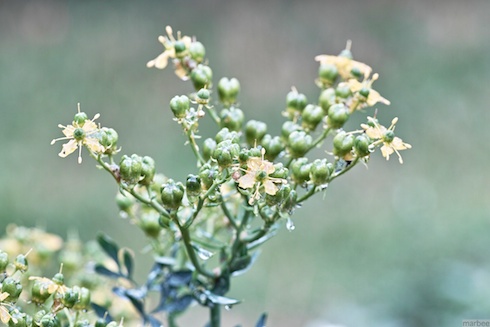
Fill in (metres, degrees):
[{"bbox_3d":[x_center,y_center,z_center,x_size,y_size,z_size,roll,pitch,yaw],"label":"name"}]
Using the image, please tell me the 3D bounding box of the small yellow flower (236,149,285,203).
[{"bbox_3d":[0.006,0.005,0.765,0.018,0.019,0.009,1,-18,-3],"label":"small yellow flower"}]

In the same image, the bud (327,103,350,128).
[{"bbox_3d":[0.032,-0.016,0.728,0.007,0.009,0.007,7,11,0],"label":"bud"}]

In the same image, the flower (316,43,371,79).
[{"bbox_3d":[0.034,-0.035,0.745,0.020,0.013,0.018,9,9,0],"label":"flower"}]

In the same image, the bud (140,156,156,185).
[{"bbox_3d":[-0.033,0.003,0.712,0.007,0.009,0.007,6,12,0],"label":"bud"}]

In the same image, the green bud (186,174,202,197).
[{"bbox_3d":[-0.017,0.007,0.700,0.005,0.007,0.005,0,16,0],"label":"green bud"}]

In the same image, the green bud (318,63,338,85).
[{"bbox_3d":[0.029,-0.031,0.740,0.007,0.008,0.007,5,9,0],"label":"green bud"}]

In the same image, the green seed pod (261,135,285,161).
[{"bbox_3d":[0.009,-0.006,0.740,0.007,0.009,0.007,0,11,0],"label":"green seed pod"}]

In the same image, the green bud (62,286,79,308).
[{"bbox_3d":[-0.058,0.045,0.718,0.006,0.007,0.006,6,11,0],"label":"green bud"}]

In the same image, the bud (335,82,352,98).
[{"bbox_3d":[0.035,-0.025,0.750,0.006,0.006,0.006,5,11,0],"label":"bud"}]

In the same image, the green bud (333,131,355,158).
[{"bbox_3d":[0.036,-0.007,0.783,0.008,0.009,0.008,6,12,0],"label":"green bud"}]

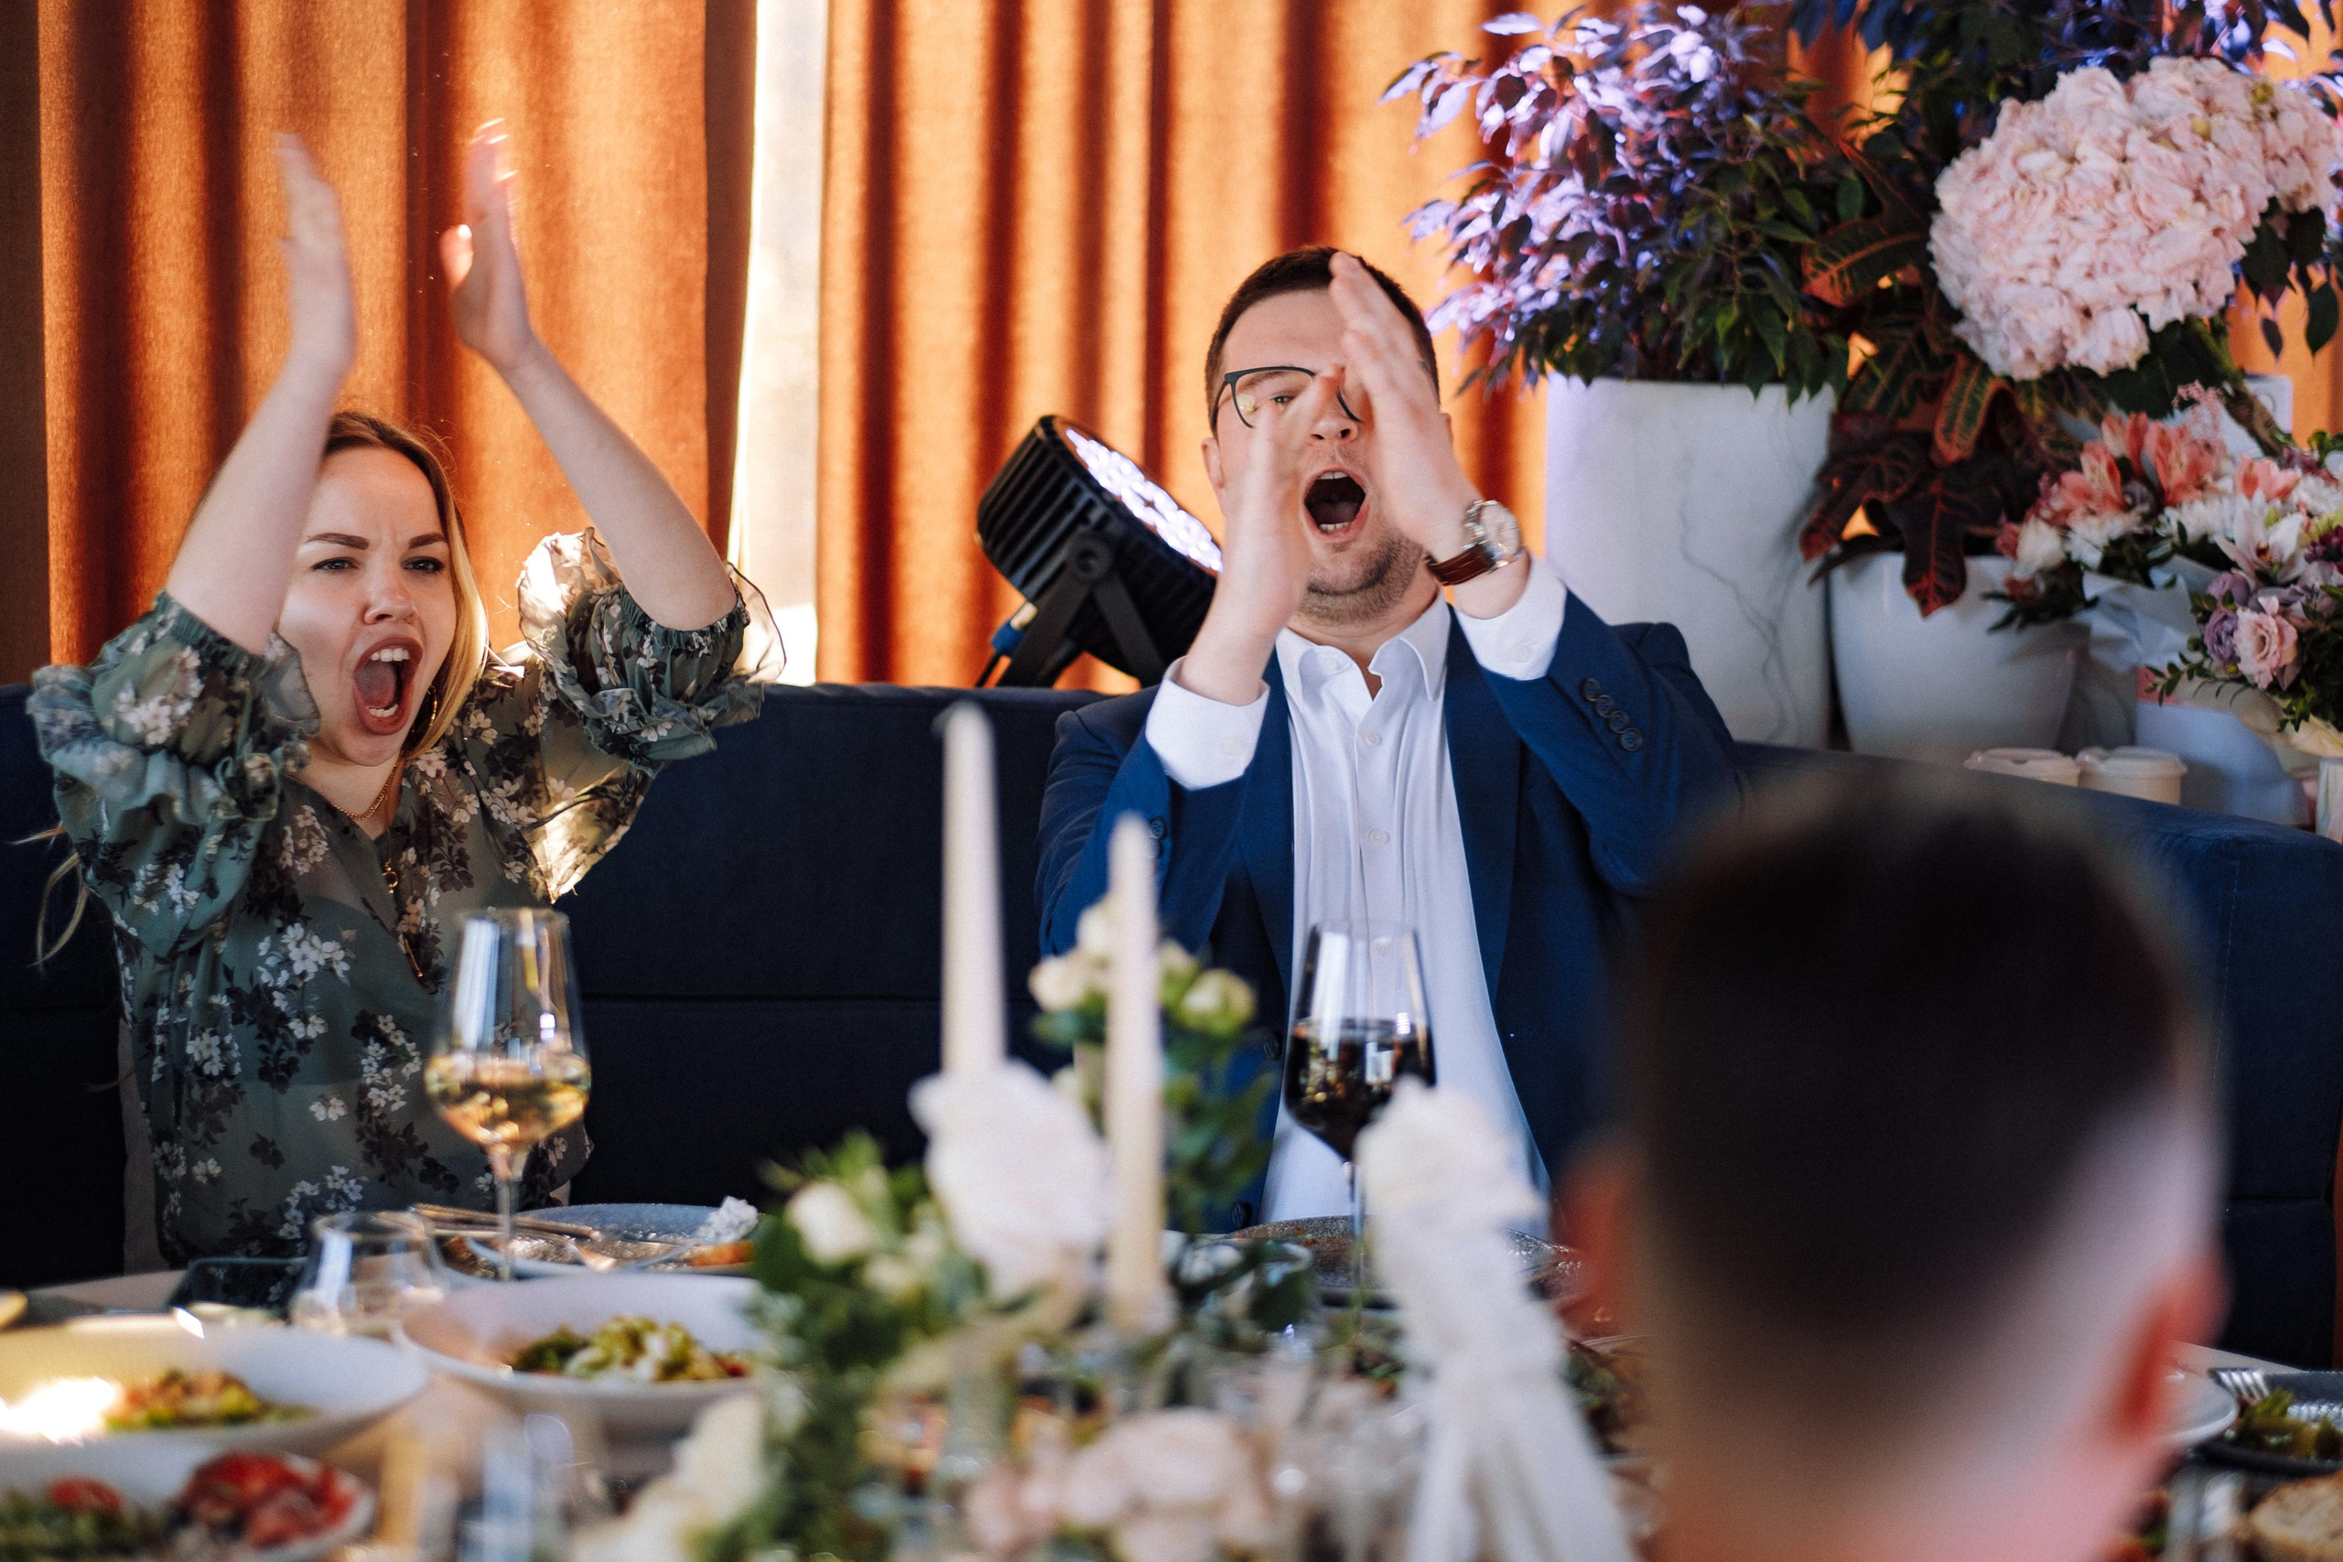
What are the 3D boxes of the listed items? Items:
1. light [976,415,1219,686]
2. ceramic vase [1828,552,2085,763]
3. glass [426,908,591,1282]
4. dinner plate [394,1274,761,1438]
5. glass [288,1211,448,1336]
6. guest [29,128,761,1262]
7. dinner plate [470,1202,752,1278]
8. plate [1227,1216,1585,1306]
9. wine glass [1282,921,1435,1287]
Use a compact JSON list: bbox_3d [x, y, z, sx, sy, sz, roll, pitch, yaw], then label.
[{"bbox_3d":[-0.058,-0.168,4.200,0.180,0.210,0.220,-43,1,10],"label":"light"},{"bbox_3d":[0.621,-0.080,4.330,0.200,0.200,0.200,1,8,0],"label":"ceramic vase"},{"bbox_3d":[-0.359,0.189,2.966,0.087,0.231,0.087,1,8,0],"label":"glass"},{"bbox_3d":[-0.267,0.306,2.792,0.260,0.052,0.260,1,8,0],"label":"dinner plate"},{"bbox_3d":[-0.419,0.275,2.866,0.084,0.086,0.084,1,8,0],"label":"glass"},{"bbox_3d":[-0.489,0.278,3.496,0.500,1.390,0.800,0,8,-6],"label":"guest"},{"bbox_3d":[-0.310,0.273,3.109,0.185,0.025,0.185,1,8,0],"label":"dinner plate"},{"bbox_3d":[0.128,0.281,3.089,0.208,0.025,0.208,1,8,0],"label":"plate"},{"bbox_3d":[0.101,0.192,3.006,0.084,0.225,0.084,1,8,0],"label":"wine glass"}]

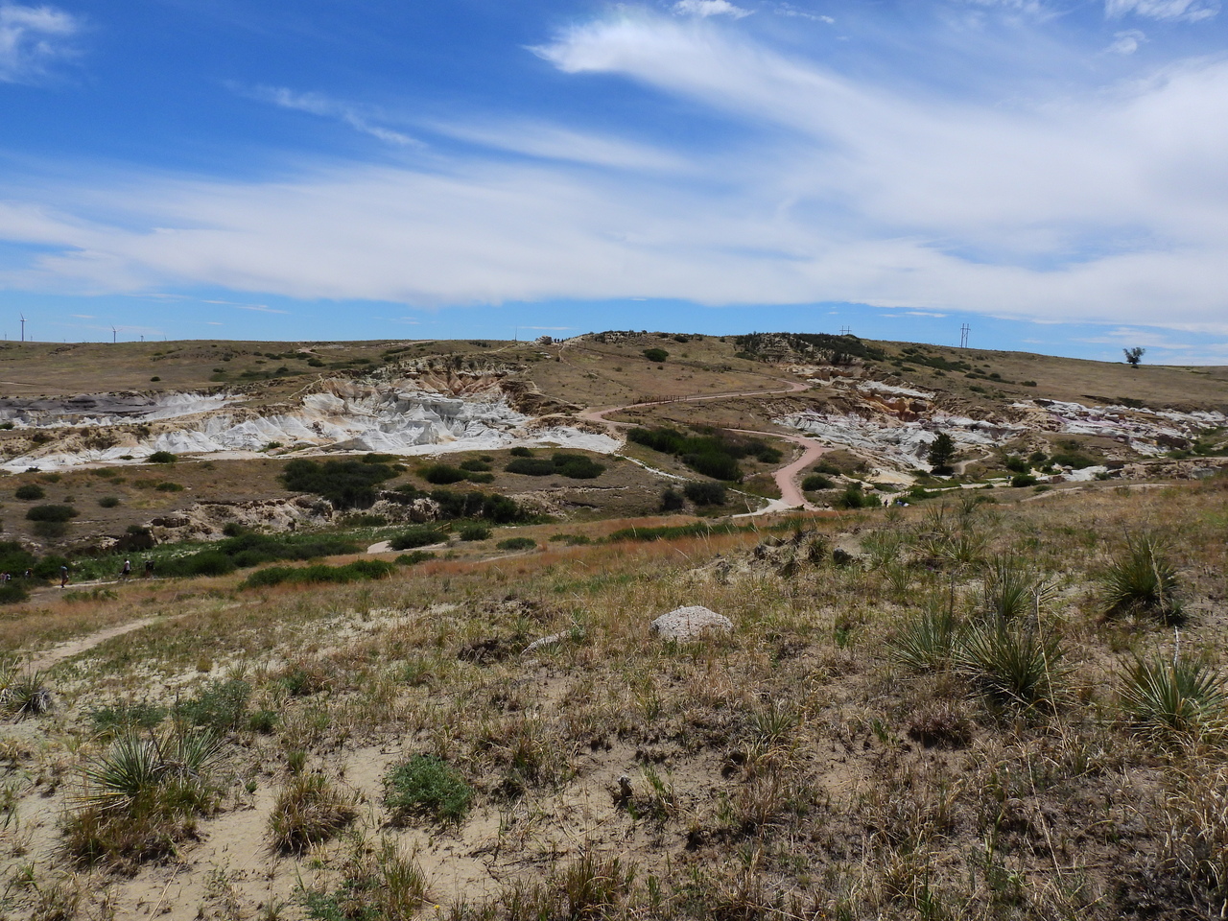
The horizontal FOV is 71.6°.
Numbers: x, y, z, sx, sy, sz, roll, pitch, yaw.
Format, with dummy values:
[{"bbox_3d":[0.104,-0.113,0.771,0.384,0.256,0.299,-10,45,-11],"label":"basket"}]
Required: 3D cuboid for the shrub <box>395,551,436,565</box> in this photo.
[{"bbox_3d":[-16.520,8.120,71.000,3.300,1.000,2.400,1,6,-13],"label":"shrub"}]

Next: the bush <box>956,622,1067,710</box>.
[{"bbox_3d":[2.475,1.275,5.300,0.700,0.500,0.680,5,6,26],"label":"bush"}]

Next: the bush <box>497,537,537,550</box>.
[{"bbox_3d":[-9.059,7.797,80.000,3.700,1.150,2.800,2,6,-6],"label":"bush"}]

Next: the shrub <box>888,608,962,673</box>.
[{"bbox_3d":[2.157,1.253,5.900,0.500,0.380,0.470,5,6,21],"label":"shrub"}]

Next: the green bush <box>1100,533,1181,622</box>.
[{"bbox_3d":[4.697,1.040,7.600,0.710,0.680,0.700,6,7,32],"label":"green bush"}]

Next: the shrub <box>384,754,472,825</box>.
[{"bbox_3d":[-0.785,1.393,3.600,0.370,0.230,0.340,1,6,-12],"label":"shrub"}]

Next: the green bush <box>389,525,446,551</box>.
[{"bbox_3d":[-19.816,7.897,86.000,5.600,2.100,4.000,1,6,-13],"label":"green bush"}]

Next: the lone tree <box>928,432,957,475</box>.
[{"bbox_3d":[69.465,-1.521,180.000,6.000,8.700,5.800,5,6,21],"label":"lone tree"}]

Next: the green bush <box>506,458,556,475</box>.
[{"bbox_3d":[-13.310,0.989,135.000,7.700,2.400,5.500,2,6,-6],"label":"green bush"}]

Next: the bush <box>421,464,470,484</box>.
[{"bbox_3d":[-24.859,1.901,125.000,7.000,2.600,5.000,1,6,-11],"label":"bush"}]

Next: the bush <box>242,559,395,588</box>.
[{"bbox_3d":[-21.482,8.209,62.000,11.000,1.600,4.000,1,6,-19],"label":"bush"}]

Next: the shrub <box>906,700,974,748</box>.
[{"bbox_3d":[1.721,1.397,4.500,0.350,0.200,0.320,5,6,22],"label":"shrub"}]

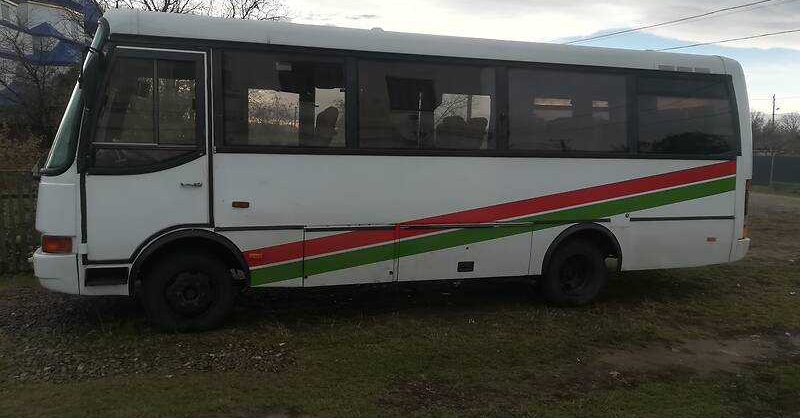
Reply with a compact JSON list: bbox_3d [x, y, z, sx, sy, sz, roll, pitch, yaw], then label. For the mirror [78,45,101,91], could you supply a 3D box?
[{"bbox_3d":[-2.688,-1.210,5.211,0.140,0.350,0.200,-1,2,-25],"label":"mirror"}]

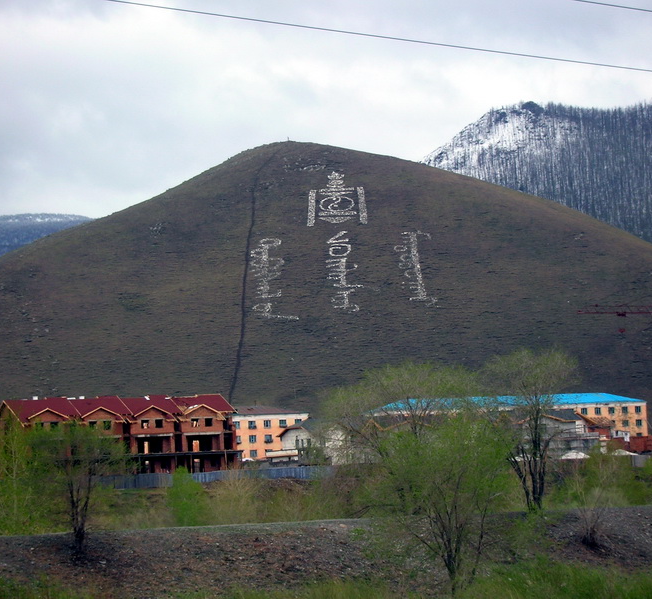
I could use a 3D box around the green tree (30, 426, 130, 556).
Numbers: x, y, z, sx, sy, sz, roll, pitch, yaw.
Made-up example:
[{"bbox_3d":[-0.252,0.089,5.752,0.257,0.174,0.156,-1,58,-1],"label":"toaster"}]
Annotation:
[{"bbox_3d":[-10.421,7.980,100.000,3.900,5.400,3.800,-3,-3,0],"label":"green tree"}]

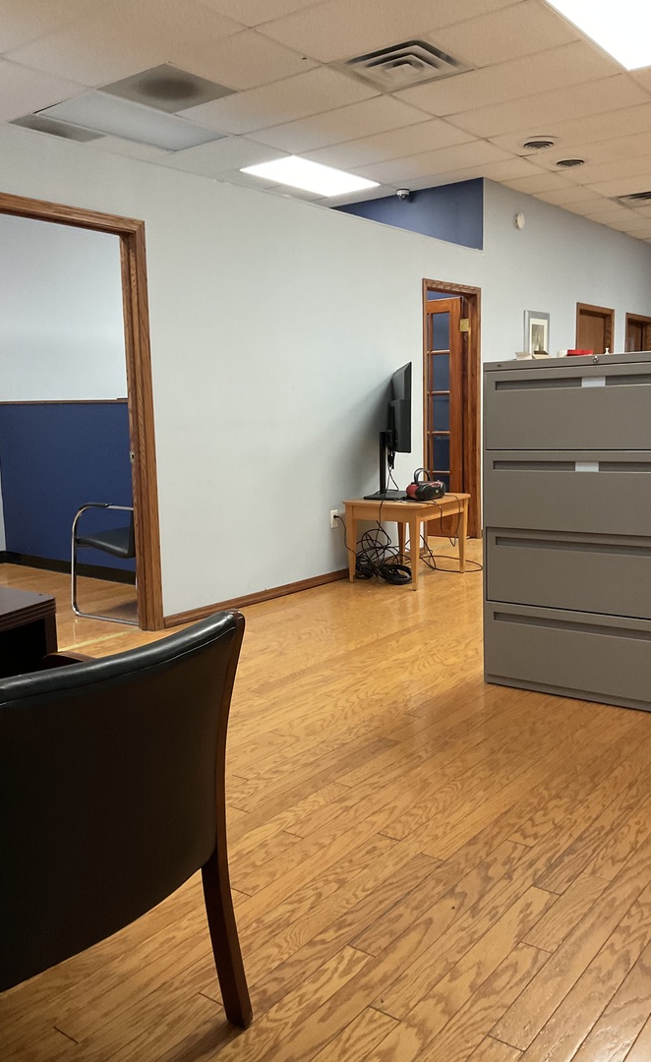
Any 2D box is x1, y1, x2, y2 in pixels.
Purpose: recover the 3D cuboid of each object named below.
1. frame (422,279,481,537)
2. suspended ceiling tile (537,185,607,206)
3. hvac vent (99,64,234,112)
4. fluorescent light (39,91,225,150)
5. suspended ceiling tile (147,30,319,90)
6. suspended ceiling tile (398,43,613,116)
[{"bbox_3d":[0.991,-0.910,7.207,0.150,2.125,0.920,5,10,37],"label":"frame"},{"bbox_3d":[2.231,-3.055,8.112,0.469,0.025,0.604,5,10,37],"label":"suspended ceiling tile"},{"bbox_3d":[-0.911,-2.588,5.183,0.604,0.040,0.604,5,10,37],"label":"hvac vent"},{"bbox_3d":[-1.207,-2.674,5.791,0.604,0.060,1.213,5,10,37],"label":"fluorescent light"},{"bbox_3d":[-0.428,-2.541,4.814,0.604,0.025,0.604,5,10,37],"label":"suspended ceiling tile"},{"bbox_3d":[1.040,-2.630,5.212,1.213,0.025,0.604,5,10,37],"label":"suspended ceiling tile"}]

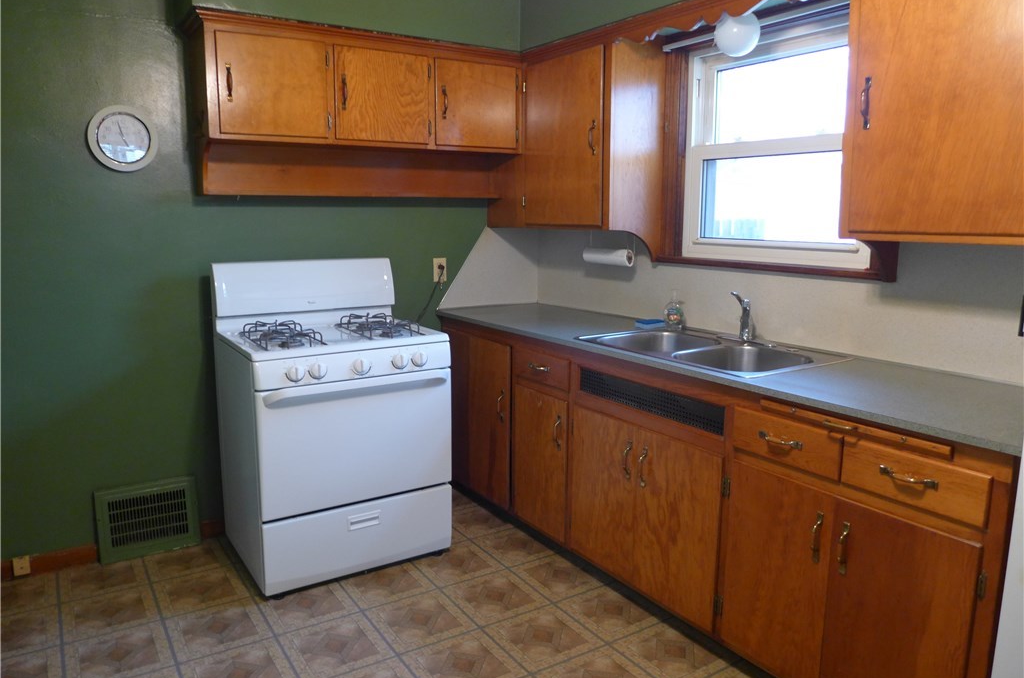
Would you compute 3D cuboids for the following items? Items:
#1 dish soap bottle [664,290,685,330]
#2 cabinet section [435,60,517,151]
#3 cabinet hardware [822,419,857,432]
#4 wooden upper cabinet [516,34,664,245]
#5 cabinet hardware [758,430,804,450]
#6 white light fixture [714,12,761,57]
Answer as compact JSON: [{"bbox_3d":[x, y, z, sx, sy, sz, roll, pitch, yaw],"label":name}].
[{"bbox_3d":[0.688,-0.124,3.001,0.076,0.166,0.055,5,10,24],"label":"dish soap bottle"},{"bbox_3d":[-0.230,-1.092,3.378,0.430,0.375,0.280,-6,12,-33],"label":"cabinet section"},{"bbox_3d":[0.813,0.214,1.758,0.025,0.011,0.089,-5,11,-33],"label":"cabinet hardware"},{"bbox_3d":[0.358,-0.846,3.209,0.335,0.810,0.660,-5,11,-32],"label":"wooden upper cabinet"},{"bbox_3d":[0.713,0.274,1.898,0.032,0.030,0.129,-5,11,-32],"label":"cabinet hardware"},{"bbox_3d":[0.783,-1.059,2.465,0.141,0.141,0.141,1,9,0],"label":"white light fixture"}]

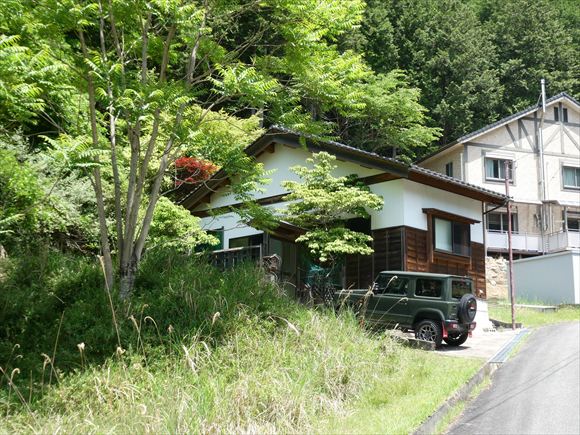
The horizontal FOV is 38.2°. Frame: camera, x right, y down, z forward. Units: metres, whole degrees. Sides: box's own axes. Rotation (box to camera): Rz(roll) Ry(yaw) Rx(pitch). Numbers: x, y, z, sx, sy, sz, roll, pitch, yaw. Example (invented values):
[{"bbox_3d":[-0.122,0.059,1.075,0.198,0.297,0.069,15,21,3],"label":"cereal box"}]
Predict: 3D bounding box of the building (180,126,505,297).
[{"bbox_3d":[1.248,0.366,27.928,10.520,5.920,5.200,-10,-15,43],"label":"building"}]

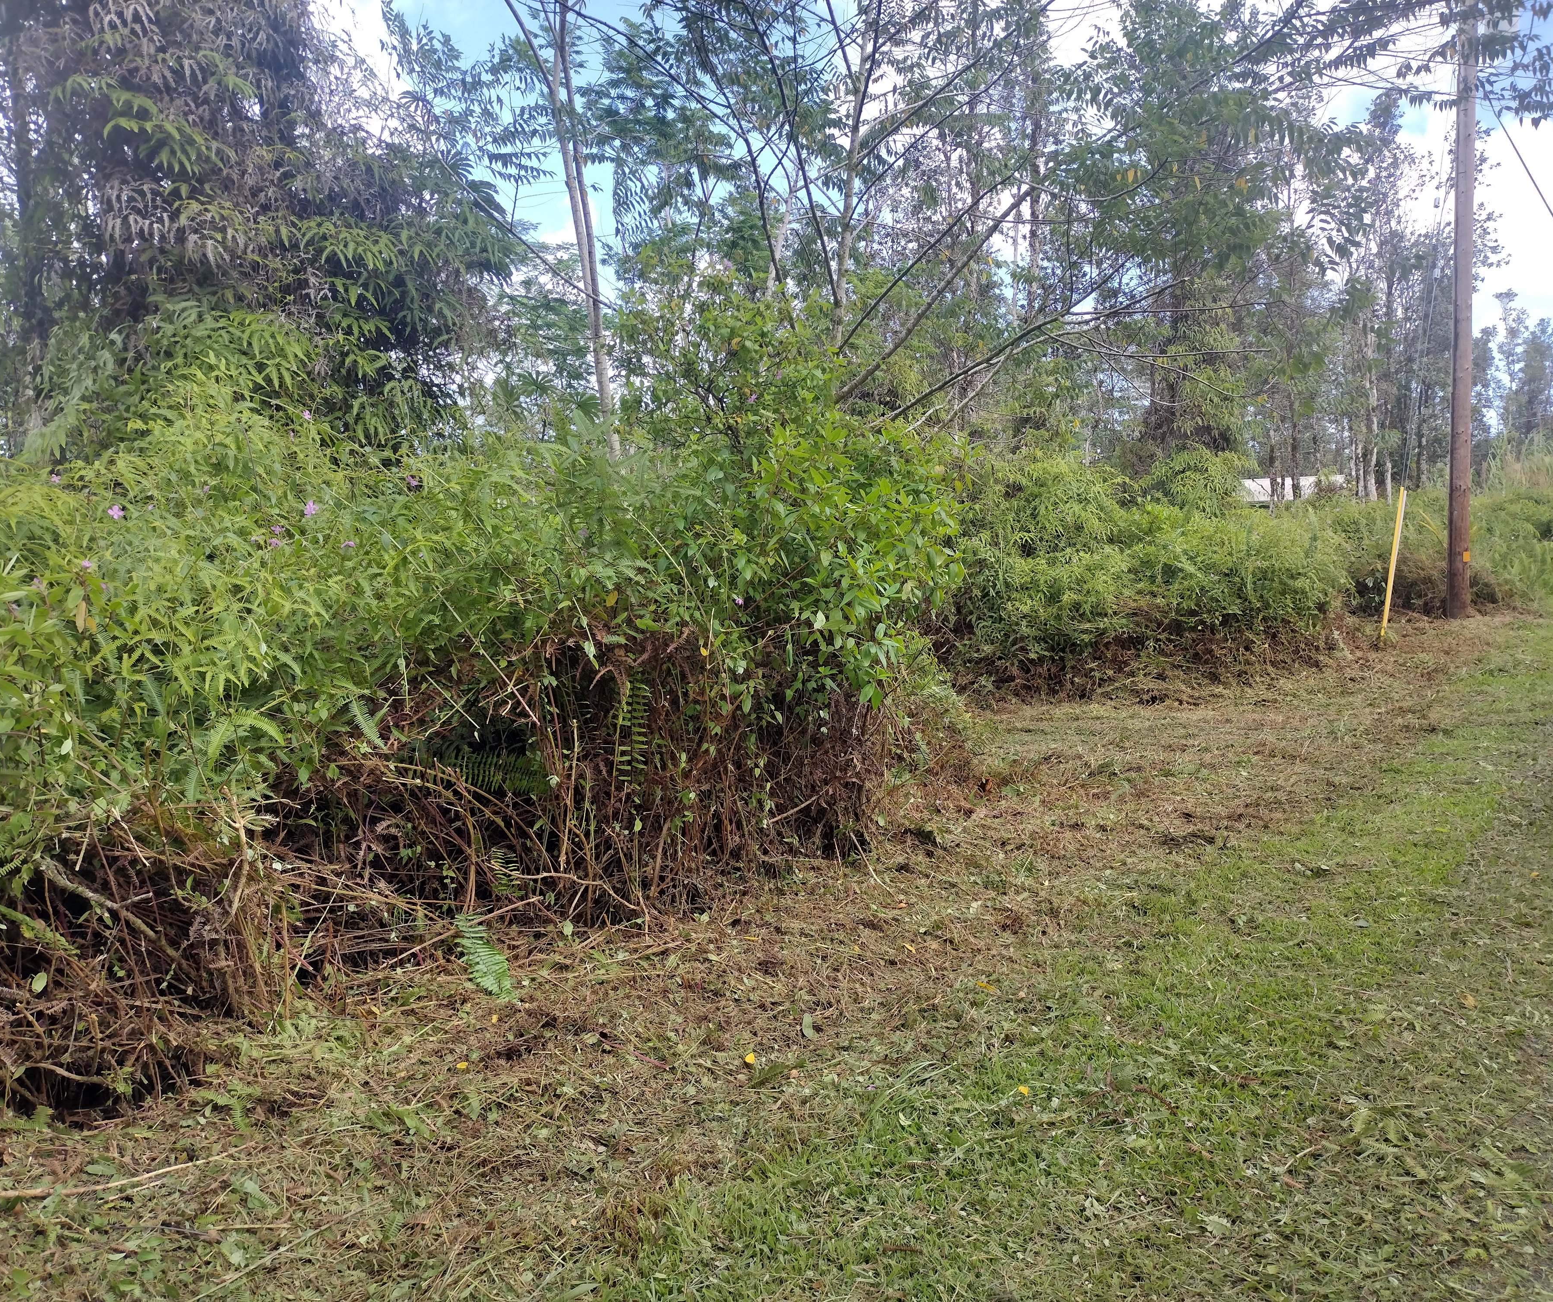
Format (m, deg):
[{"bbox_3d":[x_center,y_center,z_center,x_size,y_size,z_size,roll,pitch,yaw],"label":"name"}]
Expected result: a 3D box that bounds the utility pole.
[{"bbox_3d":[10.189,-5.512,20.056,0.300,10.000,0.300,-2,5,0],"label":"utility pole"}]

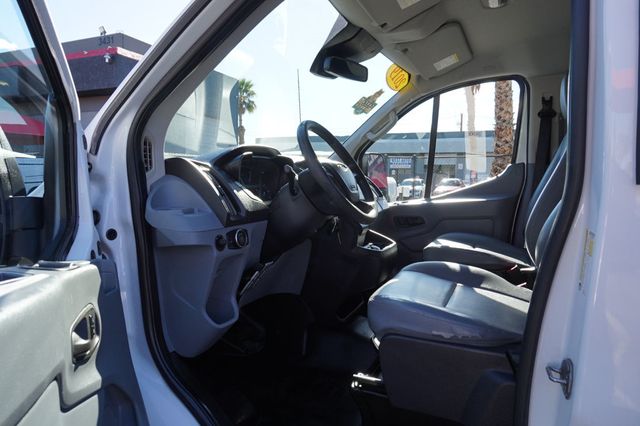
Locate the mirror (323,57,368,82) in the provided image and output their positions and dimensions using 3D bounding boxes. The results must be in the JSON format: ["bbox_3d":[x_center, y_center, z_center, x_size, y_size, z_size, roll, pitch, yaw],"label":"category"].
[{"bbox_3d":[0.112,-0.594,1.776,0.040,0.065,0.250,6,9,41],"label":"mirror"}]

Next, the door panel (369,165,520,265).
[{"bbox_3d":[0.678,0.063,2.505,0.940,0.690,0.120,1,6,23],"label":"door panel"}]

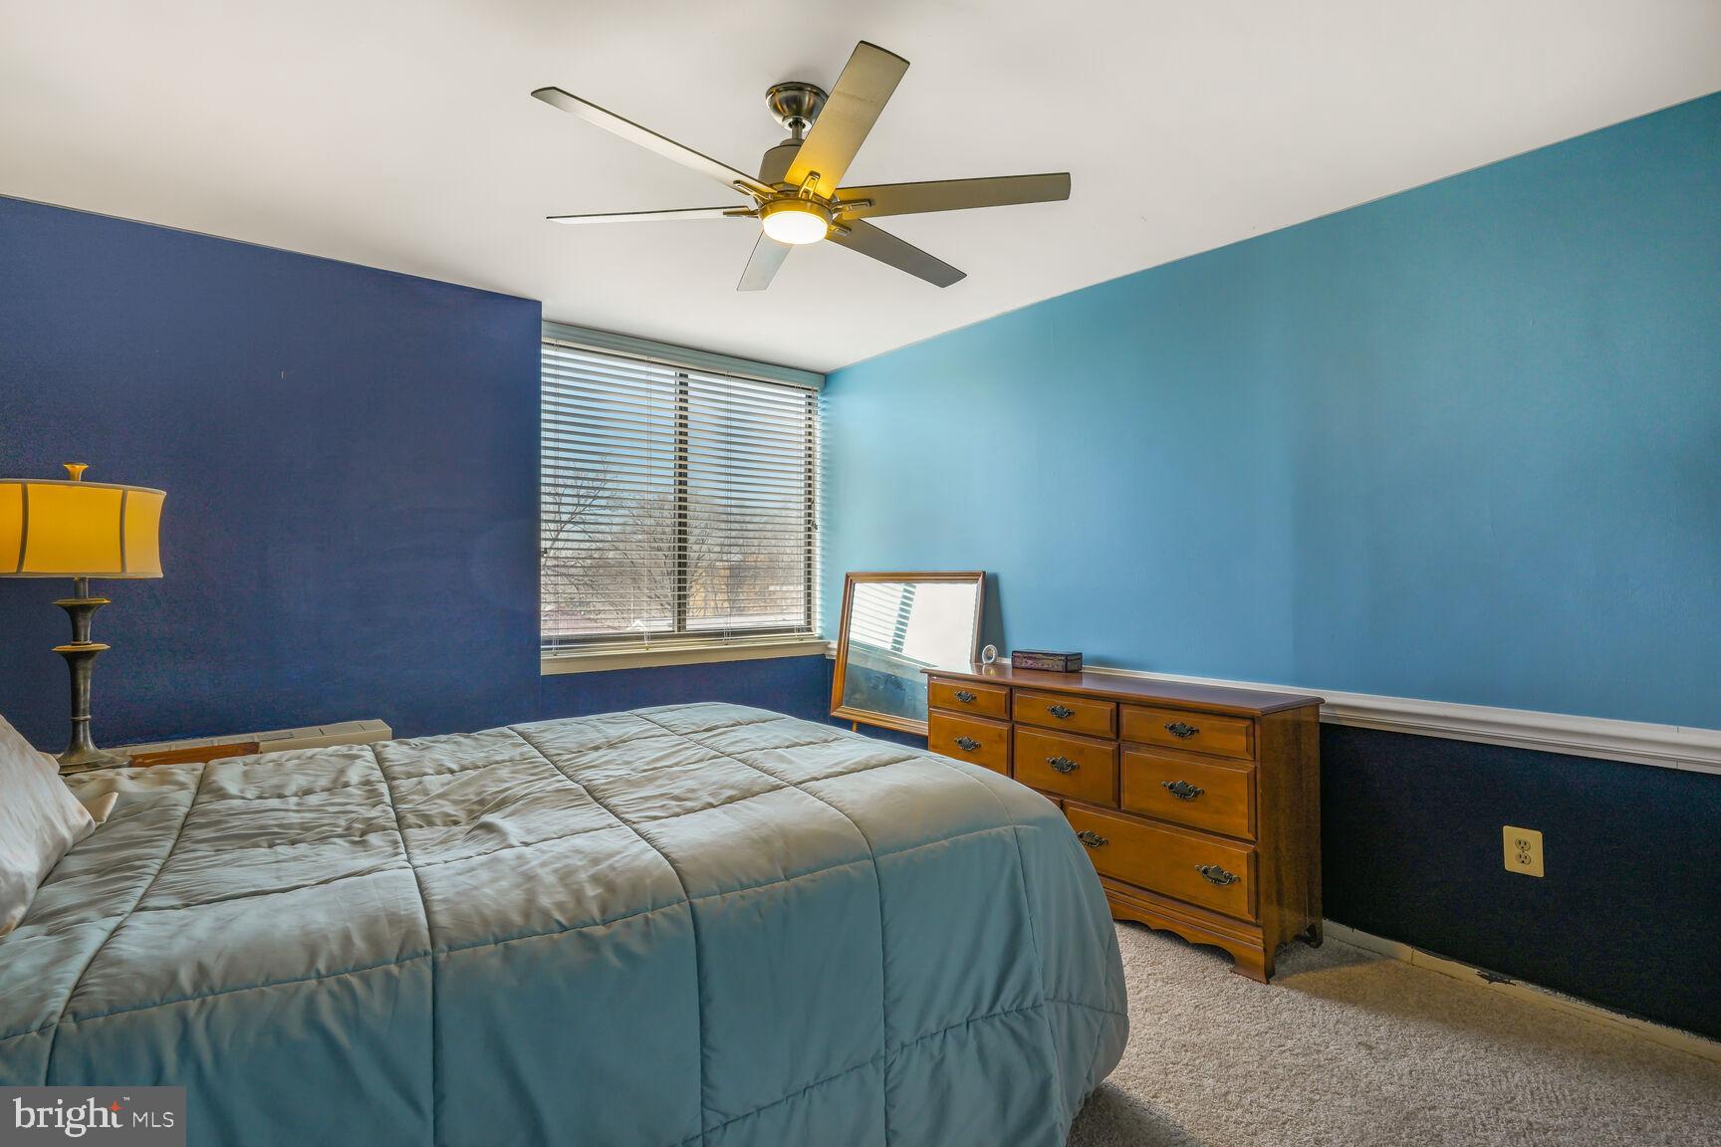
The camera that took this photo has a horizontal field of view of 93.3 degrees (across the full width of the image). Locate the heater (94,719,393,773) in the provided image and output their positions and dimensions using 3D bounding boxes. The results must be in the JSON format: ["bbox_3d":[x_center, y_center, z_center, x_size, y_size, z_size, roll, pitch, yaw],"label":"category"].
[{"bbox_3d":[-2.254,0.886,2.759,1.130,0.620,0.235,0,0,-39],"label":"heater"}]

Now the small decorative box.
[{"bbox_3d":[0.786,0.369,3.423,0.240,0.070,0.130,0,0,41],"label":"small decorative box"}]

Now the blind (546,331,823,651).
[{"bbox_3d":[-0.911,-0.368,4.369,1.680,1.480,0.100,0,0,-39],"label":"blind"}]

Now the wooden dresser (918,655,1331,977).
[{"bbox_3d":[0.882,0.809,3.094,0.425,0.805,1.475,0,0,-39],"label":"wooden dresser"}]

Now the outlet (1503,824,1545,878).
[{"bbox_3d":[1.882,0.790,2.307,0.009,0.127,0.088,0,0,-39],"label":"outlet"}]

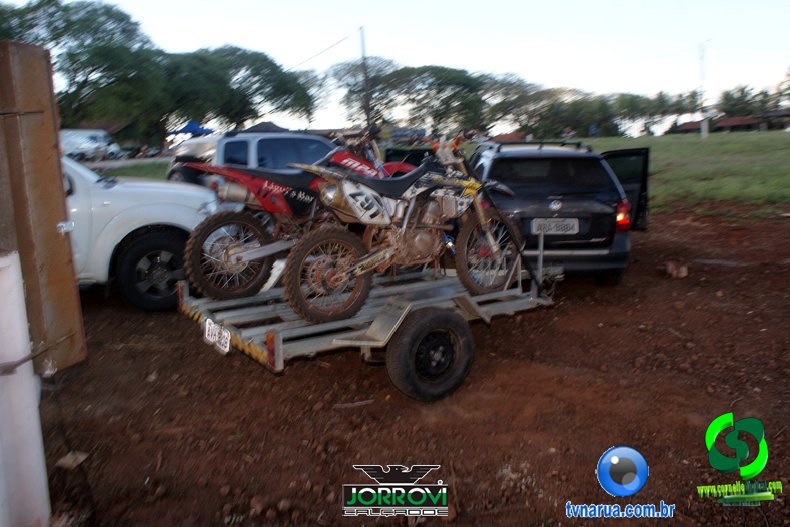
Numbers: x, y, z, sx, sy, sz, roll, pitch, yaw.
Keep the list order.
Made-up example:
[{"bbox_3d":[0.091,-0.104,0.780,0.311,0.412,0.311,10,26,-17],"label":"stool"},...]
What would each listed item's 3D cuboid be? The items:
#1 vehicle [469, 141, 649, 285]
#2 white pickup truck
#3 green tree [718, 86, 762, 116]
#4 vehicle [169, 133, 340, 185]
[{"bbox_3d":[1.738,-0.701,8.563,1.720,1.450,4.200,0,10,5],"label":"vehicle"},{"bbox_3d":[-4.043,-0.532,7.429,5.150,1.780,1.850,-1,10,3],"label":"white pickup truck"},{"bbox_3d":[49.350,-20.652,93.001,6.000,8.200,6.000,-1,10,0],"label":"green tree"},{"bbox_3d":[-1.811,-1.354,11.537,4.200,1.700,1.750,-9,13,-36],"label":"vehicle"}]

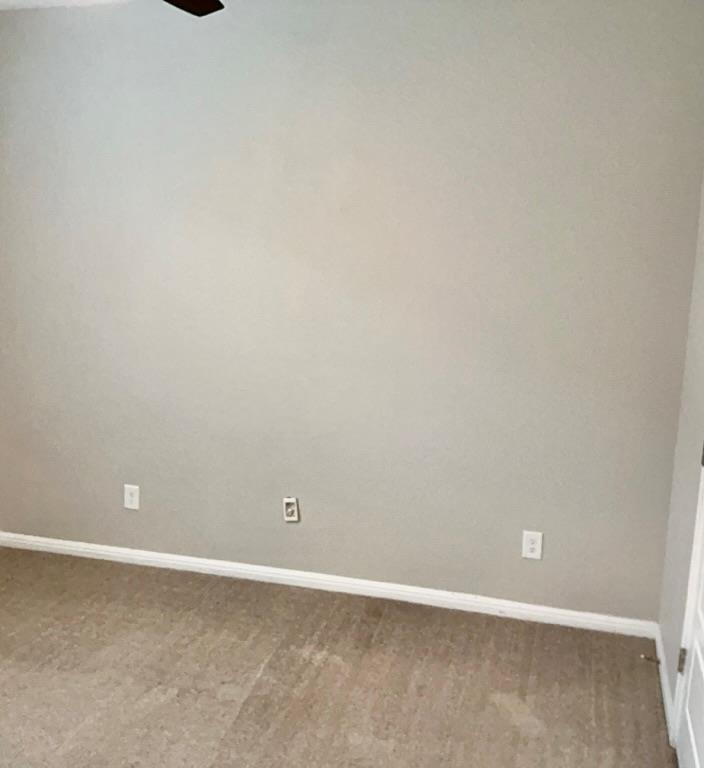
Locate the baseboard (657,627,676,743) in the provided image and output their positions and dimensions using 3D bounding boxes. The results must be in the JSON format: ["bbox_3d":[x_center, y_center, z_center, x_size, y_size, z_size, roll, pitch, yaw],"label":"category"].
[{"bbox_3d":[1.215,1.131,3.101,0.015,0.080,0.729,4,13,15],"label":"baseboard"}]

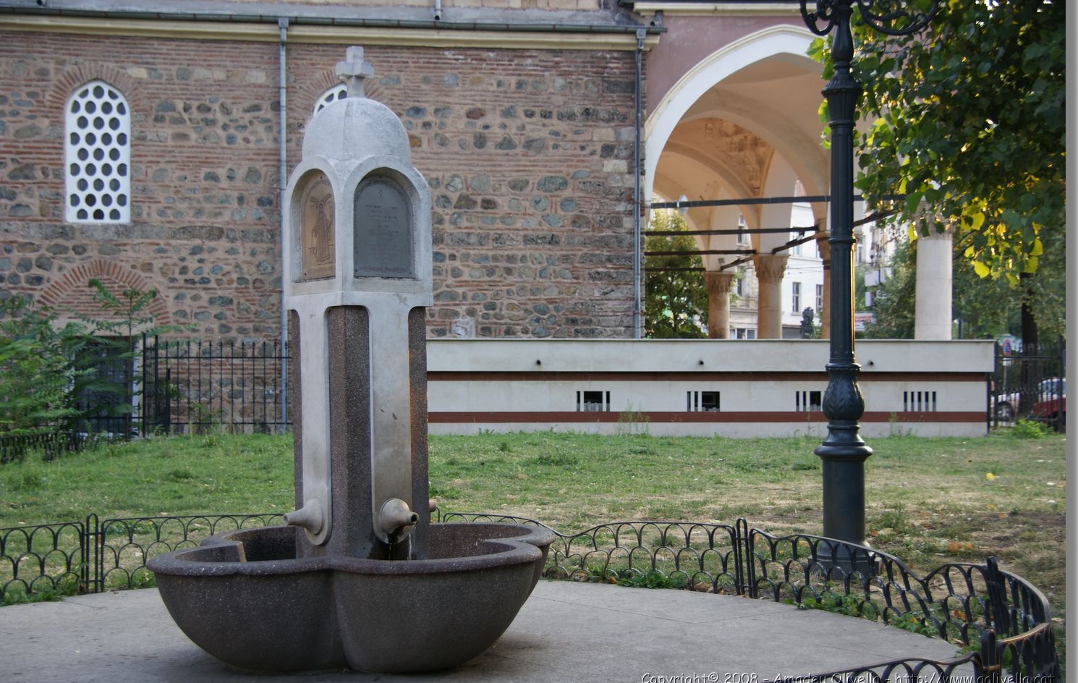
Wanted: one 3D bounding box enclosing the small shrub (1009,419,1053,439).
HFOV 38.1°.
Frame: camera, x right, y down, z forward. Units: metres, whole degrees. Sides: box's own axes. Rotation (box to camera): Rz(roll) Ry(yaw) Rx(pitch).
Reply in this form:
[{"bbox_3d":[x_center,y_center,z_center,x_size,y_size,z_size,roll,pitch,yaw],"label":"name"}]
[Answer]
[{"bbox_3d":[8.515,1.517,27.000,0.760,0.360,0.650,0,0,0],"label":"small shrub"}]

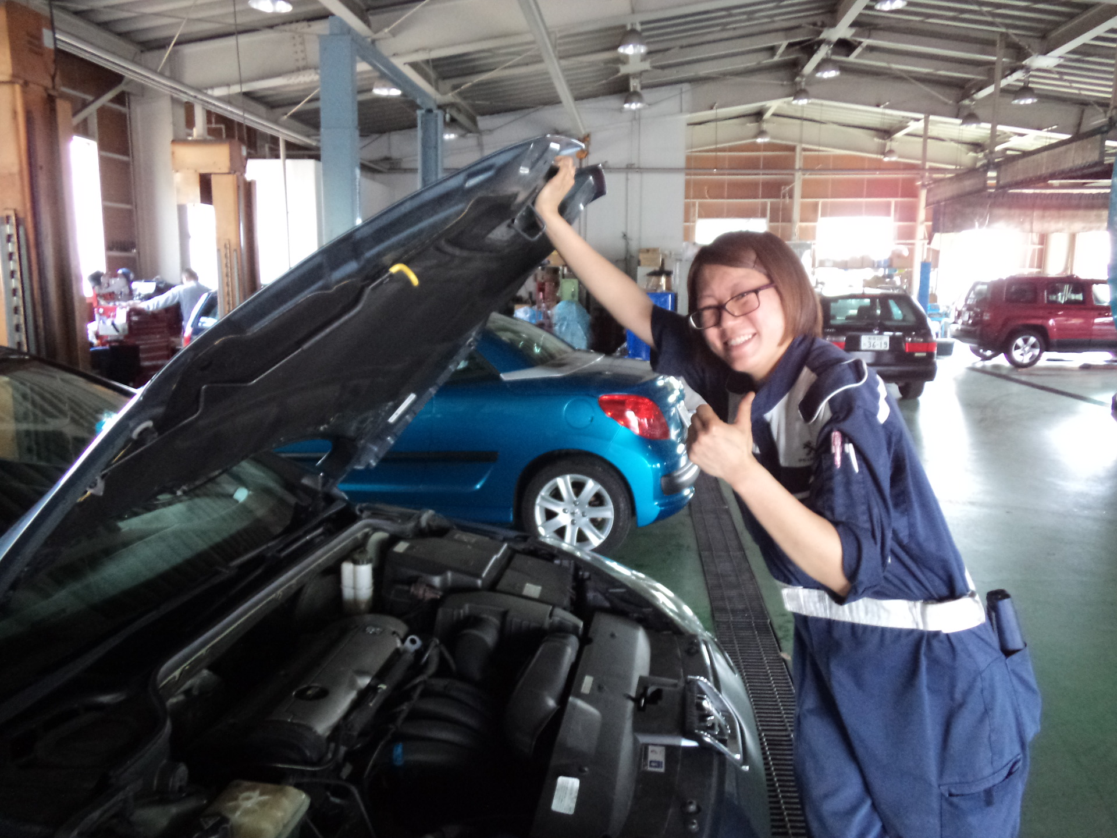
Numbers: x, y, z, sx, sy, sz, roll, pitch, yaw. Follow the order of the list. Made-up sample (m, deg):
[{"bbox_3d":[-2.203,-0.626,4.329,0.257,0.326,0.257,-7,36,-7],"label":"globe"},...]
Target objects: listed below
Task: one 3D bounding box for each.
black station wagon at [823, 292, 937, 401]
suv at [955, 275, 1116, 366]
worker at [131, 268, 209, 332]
[{"bbox_3d":[4.256,-1.247,12.848,1.700,1.460,4.480,1,9,6],"label":"black station wagon"},{"bbox_3d":[10.067,-1.897,16.298,4.420,1.670,1.770,1,9,2],"label":"suv"},{"bbox_3d":[-5.387,-1.237,11.766,0.650,1.720,0.750,5,11,29],"label":"worker"}]

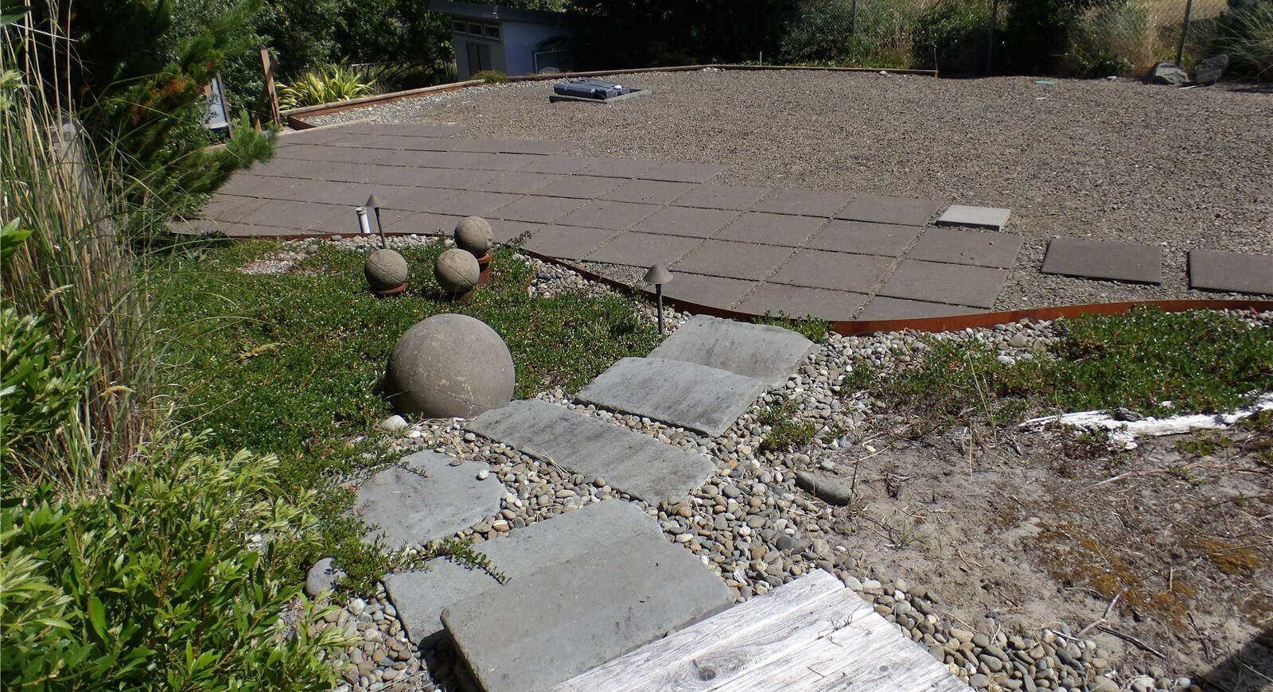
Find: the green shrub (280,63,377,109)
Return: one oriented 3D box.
[{"bbox_3d":[-4.396,-3.680,12.758,1.280,0.760,1.080,-4,24,0],"label":"green shrub"}]

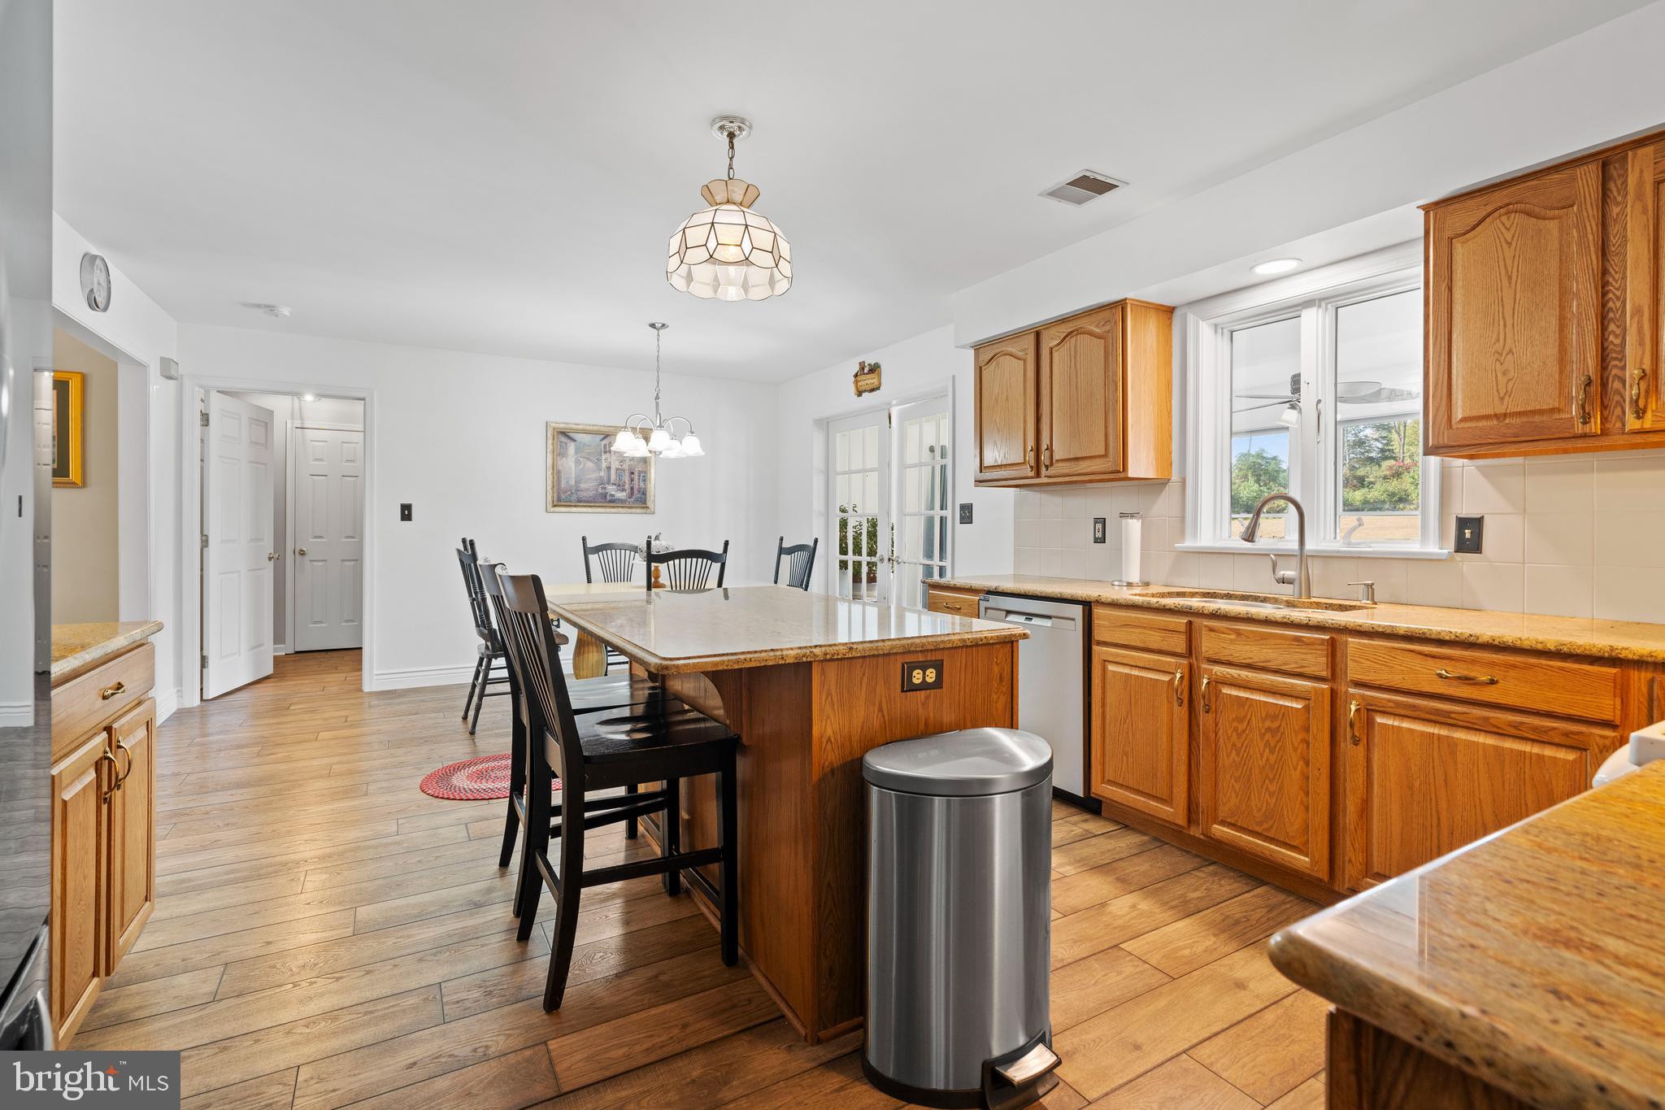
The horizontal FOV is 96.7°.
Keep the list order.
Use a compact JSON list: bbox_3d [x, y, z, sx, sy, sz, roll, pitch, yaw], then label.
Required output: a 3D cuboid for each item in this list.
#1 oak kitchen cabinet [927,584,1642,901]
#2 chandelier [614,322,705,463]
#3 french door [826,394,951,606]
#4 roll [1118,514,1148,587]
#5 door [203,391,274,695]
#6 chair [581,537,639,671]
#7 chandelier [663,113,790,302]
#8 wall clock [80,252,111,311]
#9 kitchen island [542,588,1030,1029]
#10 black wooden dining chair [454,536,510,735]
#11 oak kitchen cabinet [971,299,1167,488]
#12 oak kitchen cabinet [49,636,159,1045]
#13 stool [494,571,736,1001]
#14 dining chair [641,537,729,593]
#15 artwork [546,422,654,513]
[{"bbox_3d":[1.418,0.624,2.891,0.610,0.880,2.580,0,2,-30],"label":"oak kitchen cabinet"},{"bbox_3d":[-1.093,-1.043,4.659,0.580,0.832,0.580,0,1,-30],"label":"chandelier"},{"bbox_3d":[0.342,-0.022,5.337,0.100,2.040,1.520,0,2,-30],"label":"french door"},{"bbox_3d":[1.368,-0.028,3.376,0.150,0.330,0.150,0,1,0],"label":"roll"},{"bbox_3d":[-4.264,-0.051,5.340,0.045,2.030,0.880,0,1,-16],"label":"door"},{"bbox_3d":[-1.429,0.419,5.192,0.530,1.085,0.580,0,1,-30],"label":"chair"},{"bbox_3d":[-0.324,-1.129,2.375,0.410,0.490,0.410,0,1,0],"label":"chandelier"},{"bbox_3d":[-3.363,-1.253,3.378,0.050,0.260,0.260,0,2,-30],"label":"wall clock"},{"bbox_3d":[-0.304,0.618,2.355,0.990,0.890,1.580,0,1,-30],"label":"kitchen island"},{"bbox_3d":[-1.883,0.450,4.376,0.590,1.070,0.490,0,2,-30],"label":"black wooden dining chair"},{"bbox_3d":[1.141,-0.735,3.666,0.310,0.767,0.990,0,1,-30],"label":"oak kitchen cabinet"},{"bbox_3d":[-1.918,0.653,1.530,0.620,0.855,0.740,0,1,-30],"label":"oak kitchen cabinet"},{"bbox_3d":[-0.589,0.555,2.003,0.555,1.035,0.475,0,1,-30],"label":"stool"},{"bbox_3d":[-0.896,0.476,4.272,0.460,1.080,0.520,0,2,-30],"label":"dining chair"},{"bbox_3d":[-1.837,-0.688,5.939,0.850,0.713,0.040,0,1,-30],"label":"artwork"}]

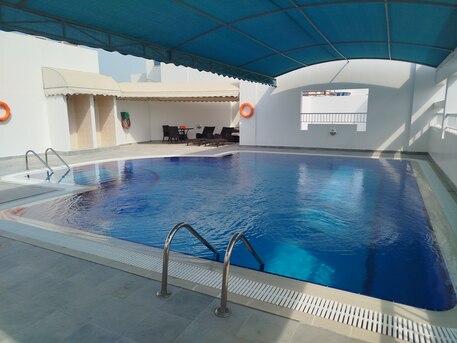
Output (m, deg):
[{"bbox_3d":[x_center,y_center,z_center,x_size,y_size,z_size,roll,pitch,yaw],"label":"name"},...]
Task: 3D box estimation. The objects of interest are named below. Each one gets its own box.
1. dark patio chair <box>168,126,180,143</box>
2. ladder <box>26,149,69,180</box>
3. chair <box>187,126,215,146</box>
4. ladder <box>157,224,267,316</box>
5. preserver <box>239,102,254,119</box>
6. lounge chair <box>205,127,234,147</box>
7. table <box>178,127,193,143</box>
[{"bbox_3d":[-2.907,-1.981,17.060,0.580,0.840,0.600,3,11,20],"label":"dark patio chair"},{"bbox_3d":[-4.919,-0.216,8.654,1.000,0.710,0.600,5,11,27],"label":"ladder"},{"bbox_3d":[-1.261,-1.746,15.698,0.650,0.830,1.780,5,11,27],"label":"chair"},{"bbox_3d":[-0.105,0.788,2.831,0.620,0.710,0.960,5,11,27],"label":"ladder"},{"bbox_3d":[0.816,-2.667,13.903,0.670,0.670,0.110,5,11,27],"label":"preserver"},{"bbox_3d":[-0.388,-1.676,15.269,0.650,0.830,1.780,5,11,27],"label":"lounge chair"},{"bbox_3d":[-2.373,-1.929,17.080,0.880,0.720,0.880,5,11,27],"label":"table"}]

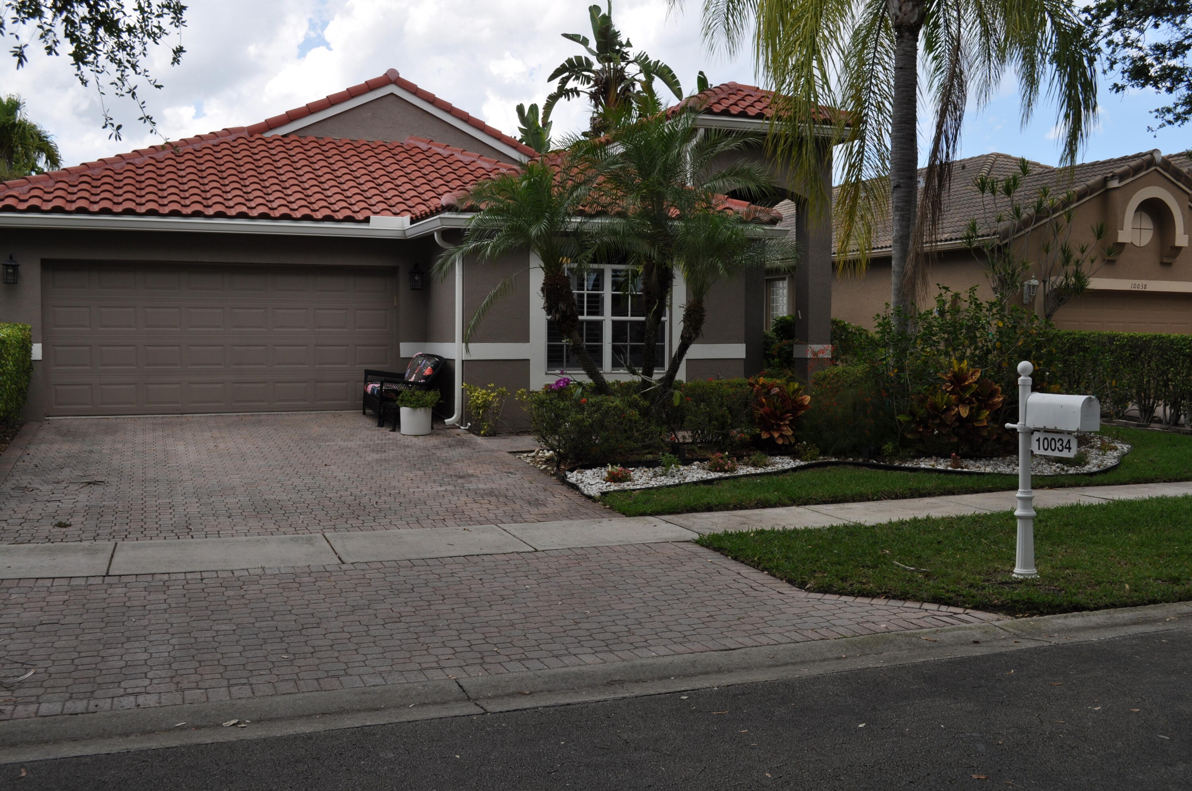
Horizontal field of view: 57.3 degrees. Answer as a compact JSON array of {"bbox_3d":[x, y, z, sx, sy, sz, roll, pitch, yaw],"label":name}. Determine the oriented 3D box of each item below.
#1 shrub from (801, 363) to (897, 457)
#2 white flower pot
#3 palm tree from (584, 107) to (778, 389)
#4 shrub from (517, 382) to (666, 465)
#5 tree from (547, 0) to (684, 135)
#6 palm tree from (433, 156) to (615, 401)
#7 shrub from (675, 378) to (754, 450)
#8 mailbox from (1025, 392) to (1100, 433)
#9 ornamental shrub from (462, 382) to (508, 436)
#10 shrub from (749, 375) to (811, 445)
[{"bbox_3d":[3.172,0.137,13.667,1.120,1.080,1.100,-1,2,-19],"label":"shrub"},{"bbox_3d":[-2.329,0.322,14.145,0.405,0.360,0.405,-1,2,-19],"label":"white flower pot"},{"bbox_3d":[1.046,-1.470,13.251,2.300,4.105,2.200,0,2,0],"label":"palm tree"},{"bbox_3d":[-0.054,0.280,12.772,1.580,0.855,1.100,-1,2,-19],"label":"shrub"},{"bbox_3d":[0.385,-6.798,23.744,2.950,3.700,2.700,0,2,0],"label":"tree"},{"bbox_3d":[-0.809,-1.165,13.063,2.150,3.470,2.100,-1,2,-19],"label":"palm tree"},{"bbox_3d":[1.493,0.208,13.620,0.950,0.860,0.900,-1,2,-19],"label":"shrub"},{"bbox_3d":[3.036,0.104,7.117,0.162,0.222,0.488,-1,2,-19],"label":"mailbox"},{"bbox_3d":[-1.449,0.165,14.268,0.570,0.685,0.480,-1,2,-19],"label":"ornamental shrub"},{"bbox_3d":[2.264,0.200,13.469,0.740,0.890,0.720,0,2,0],"label":"shrub"}]

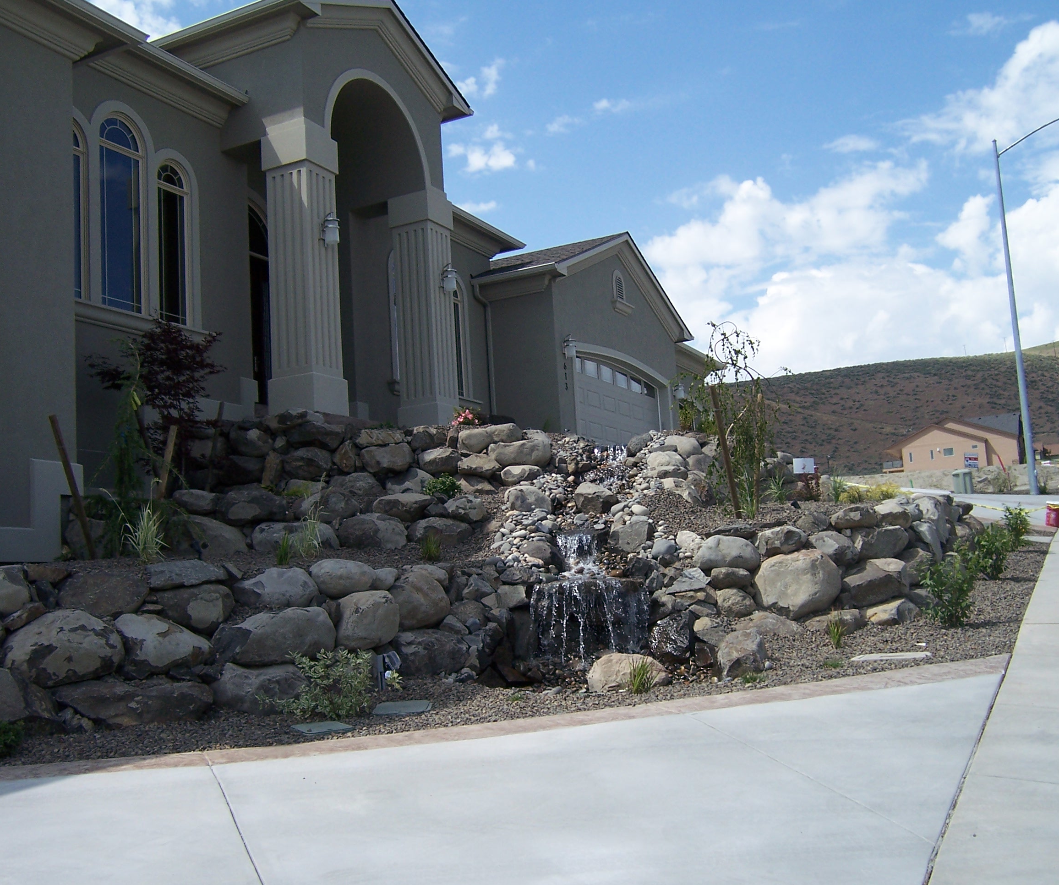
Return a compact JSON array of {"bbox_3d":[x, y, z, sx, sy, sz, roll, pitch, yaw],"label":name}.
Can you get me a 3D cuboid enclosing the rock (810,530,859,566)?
[{"bbox_3d":[2.727,0.956,10.100,0.448,0.320,0.420,-4,-7,7],"label":"rock"}]

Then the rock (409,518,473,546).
[{"bbox_3d":[-0.862,0.866,10.900,0.618,0.276,0.480,-3,-7,-3],"label":"rock"}]

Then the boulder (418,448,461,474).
[{"bbox_3d":[-1.172,0.233,14.600,0.539,0.365,0.432,-2,-7,-14],"label":"boulder"}]

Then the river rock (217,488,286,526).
[{"bbox_3d":[-3.155,0.734,12.800,0.764,0.436,0.611,-2,-7,-11],"label":"river rock"}]

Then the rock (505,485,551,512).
[{"bbox_3d":[-0.009,0.565,11.300,0.465,0.299,0.400,-3,-7,0],"label":"rock"}]

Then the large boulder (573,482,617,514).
[{"bbox_3d":[0.703,0.595,12.000,0.472,0.360,0.448,-3,-7,0],"label":"large boulder"}]

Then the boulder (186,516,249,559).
[{"bbox_3d":[-3.427,1.034,12.200,0.743,0.466,0.595,-2,-7,-9],"label":"boulder"}]

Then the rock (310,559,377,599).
[{"bbox_3d":[-1.598,1.170,9.650,0.569,0.326,0.460,-3,-7,-5],"label":"rock"}]

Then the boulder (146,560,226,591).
[{"bbox_3d":[-2.854,1.103,9.350,0.669,0.224,0.480,-2,-7,-9],"label":"boulder"}]

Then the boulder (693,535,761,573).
[{"bbox_3d":[1.723,0.972,9.800,0.570,0.316,0.460,-4,-7,5],"label":"boulder"}]

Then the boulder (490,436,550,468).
[{"bbox_3d":[-0.101,0.107,13.000,0.694,0.367,0.520,-3,-7,0],"label":"boulder"}]

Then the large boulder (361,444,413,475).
[{"bbox_3d":[-1.821,0.205,14.300,0.676,0.404,0.541,-2,-7,-14],"label":"large boulder"}]

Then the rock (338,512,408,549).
[{"bbox_3d":[-1.740,0.983,12.500,0.782,0.404,0.625,-2,-7,-11],"label":"rock"}]

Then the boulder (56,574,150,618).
[{"bbox_3d":[-3.514,1.258,9.250,0.719,0.369,0.520,-2,-7,-11],"label":"boulder"}]

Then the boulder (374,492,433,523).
[{"bbox_3d":[-1.268,0.650,11.250,0.601,0.281,0.480,-3,-7,-3],"label":"boulder"}]

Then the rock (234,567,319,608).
[{"bbox_3d":[-2.149,1.226,9.500,0.701,0.326,0.520,-3,-7,-7],"label":"rock"}]

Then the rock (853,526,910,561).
[{"bbox_3d":[3.344,0.960,10.700,0.534,0.338,0.428,-3,-7,-6],"label":"rock"}]

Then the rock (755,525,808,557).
[{"bbox_3d":[2.330,0.912,10.400,0.487,0.302,0.390,-3,-7,0],"label":"rock"}]

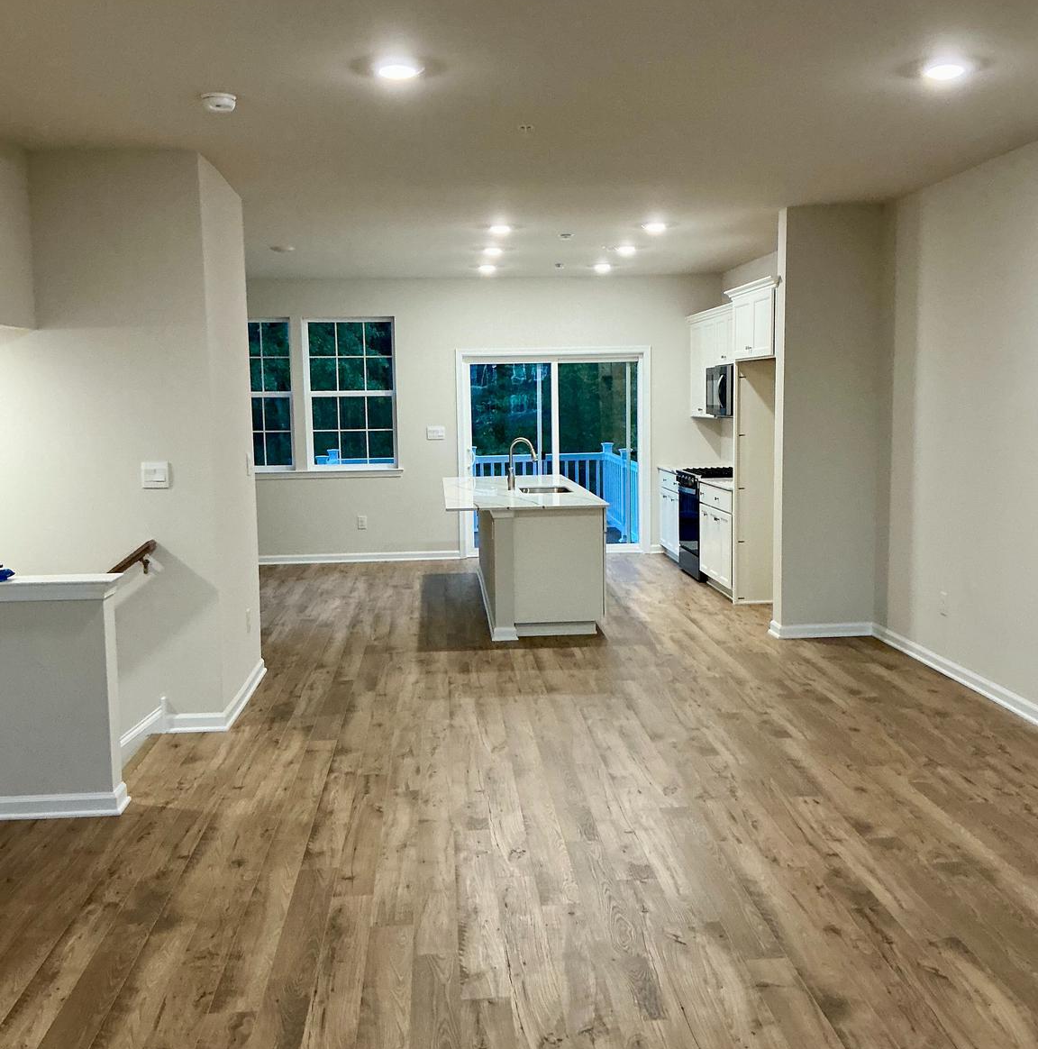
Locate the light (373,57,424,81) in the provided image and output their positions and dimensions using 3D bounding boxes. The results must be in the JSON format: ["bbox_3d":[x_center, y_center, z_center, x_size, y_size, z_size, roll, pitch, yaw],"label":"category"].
[{"bbox_3d":[-0.435,-1.624,4.190,0.186,0.030,0.186,-1,6,-4],"label":"light"}]

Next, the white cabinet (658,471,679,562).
[{"bbox_3d":[1.784,-0.088,11.380,0.624,0.859,1.037,-1,6,-4],"label":"white cabinet"}]

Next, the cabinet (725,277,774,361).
[{"bbox_3d":[1.927,-1.420,8.101,0.660,0.503,1.090,-1,6,-4],"label":"cabinet"}]

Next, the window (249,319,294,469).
[{"bbox_3d":[-2.698,-1.276,11.488,0.893,1.508,0.089,-1,6,-4],"label":"window"}]

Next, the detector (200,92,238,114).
[{"bbox_3d":[-1.161,-1.636,4.503,0.136,0.047,0.136,-1,6,-4],"label":"detector"}]

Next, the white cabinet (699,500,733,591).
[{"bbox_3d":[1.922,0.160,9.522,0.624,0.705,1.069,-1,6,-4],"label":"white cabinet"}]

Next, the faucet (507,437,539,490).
[{"bbox_3d":[0.029,-0.465,8.914,0.235,0.399,0.090,-1,6,-4],"label":"faucet"}]

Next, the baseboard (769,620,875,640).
[{"bbox_3d":[2.012,0.695,7.614,0.650,0.090,0.030,-1,6,-4],"label":"baseboard"}]

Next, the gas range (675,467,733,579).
[{"bbox_3d":[1.822,-0.007,10.444,0.669,0.901,0.761,-1,6,-4],"label":"gas range"}]

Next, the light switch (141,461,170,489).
[{"bbox_3d":[-1.743,-0.235,5.567,0.126,0.128,0.023,-1,6,-4],"label":"light switch"}]

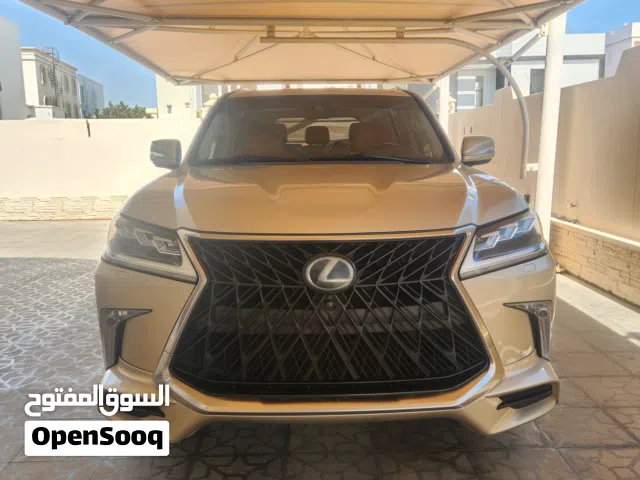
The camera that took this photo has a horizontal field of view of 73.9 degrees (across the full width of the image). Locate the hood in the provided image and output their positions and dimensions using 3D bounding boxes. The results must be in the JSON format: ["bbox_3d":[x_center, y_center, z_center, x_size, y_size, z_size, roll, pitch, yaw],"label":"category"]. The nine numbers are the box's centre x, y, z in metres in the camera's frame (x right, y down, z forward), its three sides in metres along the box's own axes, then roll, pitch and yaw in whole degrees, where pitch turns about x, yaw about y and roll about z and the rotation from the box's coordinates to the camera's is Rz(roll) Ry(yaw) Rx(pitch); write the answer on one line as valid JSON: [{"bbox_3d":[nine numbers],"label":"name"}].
[{"bbox_3d":[0.020,-0.245,1.914,1.640,0.200,1.320,0,13,-1],"label":"hood"}]

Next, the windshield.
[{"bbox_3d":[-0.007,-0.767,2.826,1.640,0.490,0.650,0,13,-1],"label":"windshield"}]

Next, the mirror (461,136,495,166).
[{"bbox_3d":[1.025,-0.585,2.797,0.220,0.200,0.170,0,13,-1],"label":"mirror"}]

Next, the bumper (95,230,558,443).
[{"bbox_3d":[0.031,0.298,1.595,1.880,0.760,0.540,0,13,-1],"label":"bumper"}]

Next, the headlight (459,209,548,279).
[{"bbox_3d":[0.679,-0.009,1.581,0.460,0.190,0.400,0,13,-1],"label":"headlight"}]

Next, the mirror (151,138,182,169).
[{"bbox_3d":[-1.004,-0.565,2.758,0.220,0.200,0.170,0,13,-1],"label":"mirror"}]

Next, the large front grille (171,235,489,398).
[{"bbox_3d":[0.034,0.237,1.407,1.050,0.560,0.160,0,13,-1],"label":"large front grille"}]

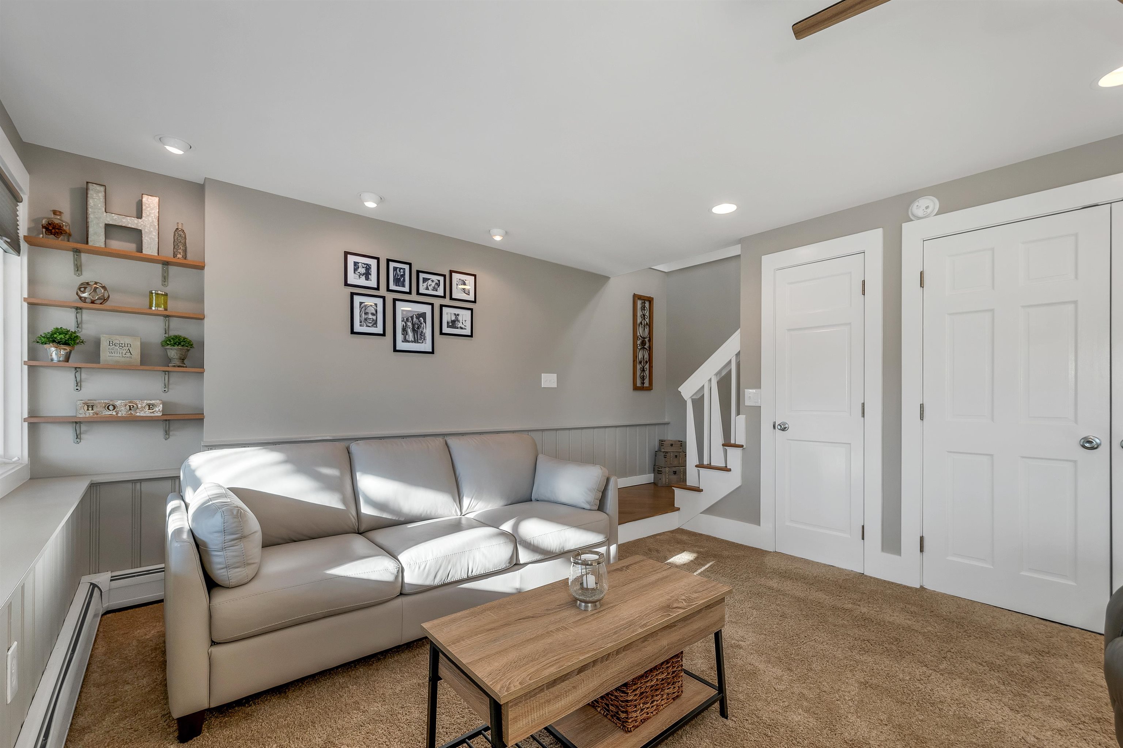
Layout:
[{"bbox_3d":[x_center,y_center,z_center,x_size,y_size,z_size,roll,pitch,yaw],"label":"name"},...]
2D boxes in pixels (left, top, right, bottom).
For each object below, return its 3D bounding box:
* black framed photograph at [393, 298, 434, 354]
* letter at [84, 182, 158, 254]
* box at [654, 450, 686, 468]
[{"bbox_3d":[-1.088,-0.348,3.242,0.304,0.383,0.022,2,-3,-38],"label":"black framed photograph"},{"bbox_3d":[-2.331,-0.812,2.331,0.275,0.318,0.045,2,-3,-38],"label":"letter"},{"bbox_3d":[1.220,0.936,4.831,0.289,0.163,0.201,0,-2,-13],"label":"box"}]

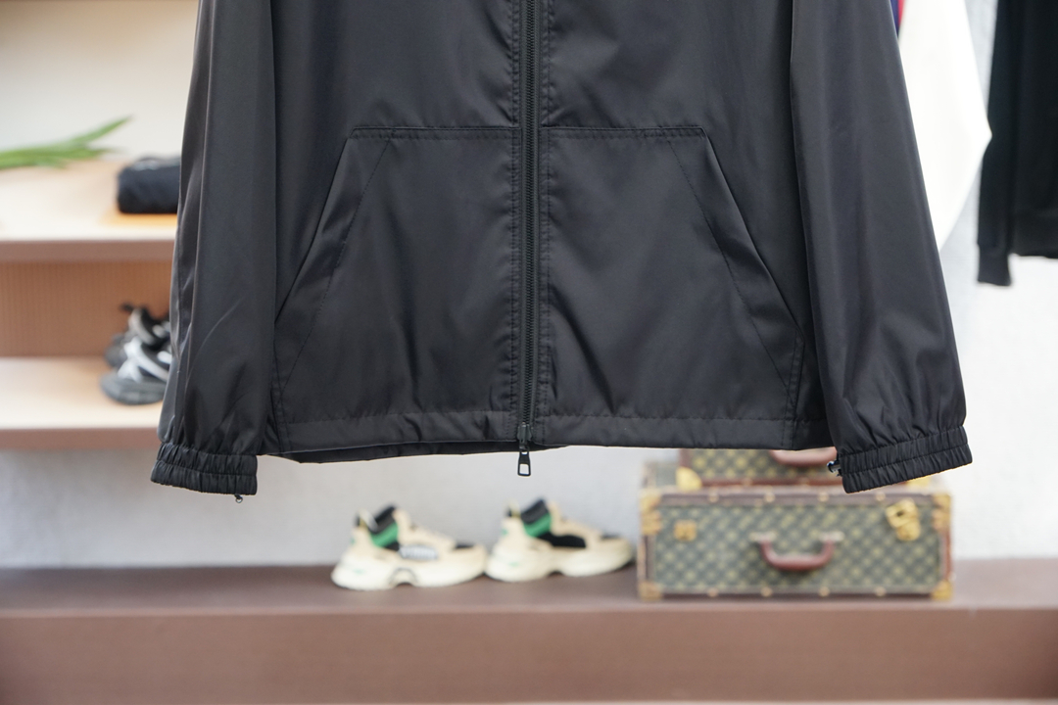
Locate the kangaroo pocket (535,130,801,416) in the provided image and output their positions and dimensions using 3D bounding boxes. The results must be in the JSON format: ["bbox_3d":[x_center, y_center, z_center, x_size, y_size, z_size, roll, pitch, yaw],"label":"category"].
[{"bbox_3d":[0.128,-0.070,2.070,0.236,0.272,0.035,0,10,3],"label":"kangaroo pocket"}]

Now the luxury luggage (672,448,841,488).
[{"bbox_3d":[0.528,0.154,4.480,0.478,0.165,0.325,0,7,3],"label":"luxury luggage"}]

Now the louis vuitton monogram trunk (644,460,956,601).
[{"bbox_3d":[0.498,0.335,4.362,0.572,0.200,0.285,0,10,3],"label":"louis vuitton monogram trunk"}]

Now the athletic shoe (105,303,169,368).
[{"bbox_3d":[-0.640,-0.019,4.256,0.300,0.130,0.112,-3,10,-15],"label":"athletic shoe"}]

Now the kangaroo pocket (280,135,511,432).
[{"bbox_3d":[-0.120,-0.069,2.070,0.218,0.272,0.035,-1,10,-3],"label":"kangaroo pocket"}]

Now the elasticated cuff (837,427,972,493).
[{"bbox_3d":[0.344,0.098,2.090,0.117,0.036,0.050,-15,9,2],"label":"elasticated cuff"}]

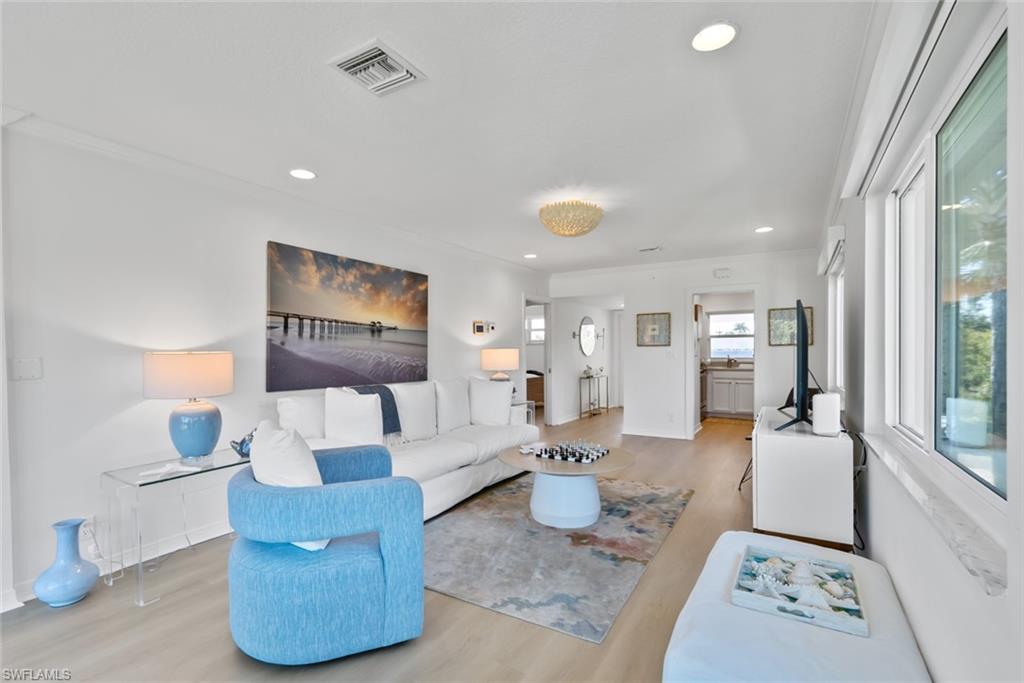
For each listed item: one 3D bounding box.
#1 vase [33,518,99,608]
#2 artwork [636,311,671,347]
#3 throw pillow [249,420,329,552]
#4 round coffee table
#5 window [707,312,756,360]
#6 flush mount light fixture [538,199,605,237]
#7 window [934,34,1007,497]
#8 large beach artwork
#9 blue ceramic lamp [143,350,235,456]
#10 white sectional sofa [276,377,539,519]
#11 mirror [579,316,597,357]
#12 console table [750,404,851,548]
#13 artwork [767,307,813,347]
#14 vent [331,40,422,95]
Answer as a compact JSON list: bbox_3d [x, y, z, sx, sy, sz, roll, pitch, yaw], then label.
[{"bbox_3d":[-2.244,1.110,2.301,0.240,0.386,0.240,0,0,32],"label":"vase"},{"bbox_3d":[2.014,-0.166,6.497,0.475,0.475,0.030,0,-1,31],"label":"artwork"},{"bbox_3d":[-1.005,0.632,2.058,0.183,0.502,0.502,-18,12,-41],"label":"throw pillow"},{"bbox_3d":[0.408,1.085,3.431,1.000,0.455,1.000,0,-1,0],"label":"round coffee table"},{"bbox_3d":[4.142,-0.117,8.519,0.848,0.900,0.091,0,0,32],"label":"window"},{"bbox_3d":[0.473,-0.988,3.616,0.520,0.280,0.520,0,-1,0],"label":"flush mount light fixture"},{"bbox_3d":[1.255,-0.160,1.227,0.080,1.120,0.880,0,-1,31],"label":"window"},{"bbox_3d":[-1.342,-0.160,4.055,0.040,1.090,1.700,0,-1,31],"label":"large beach artwork"},{"bbox_3d":[-1.885,0.389,2.700,0.440,0.650,0.440,0,-1,31],"label":"blue ceramic lamp"},{"bbox_3d":[-0.716,0.847,4.009,0.979,0.940,2.297,0,0,29],"label":"white sectional sofa"},{"bbox_3d":[1.419,-0.087,8.412,0.033,0.754,0.757,0,0,32],"label":"mirror"},{"bbox_3d":[1.832,0.914,2.907,0.437,0.822,1.233,0,0,32],"label":"console table"},{"bbox_3d":[3.401,-0.180,5.555,0.472,0.472,0.029,0,0,32],"label":"artwork"},{"bbox_3d":[-0.565,-1.143,1.951,0.298,0.030,0.298,0,-1,31],"label":"vent"}]

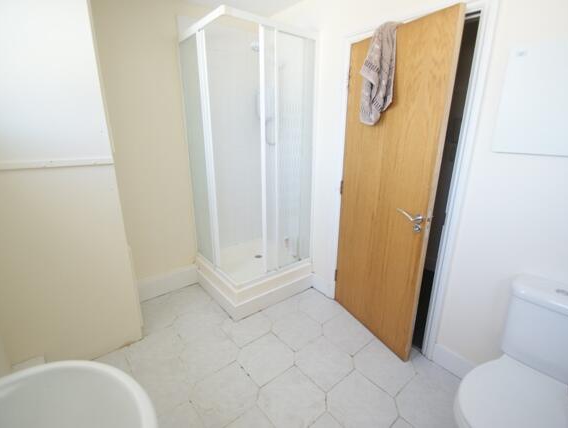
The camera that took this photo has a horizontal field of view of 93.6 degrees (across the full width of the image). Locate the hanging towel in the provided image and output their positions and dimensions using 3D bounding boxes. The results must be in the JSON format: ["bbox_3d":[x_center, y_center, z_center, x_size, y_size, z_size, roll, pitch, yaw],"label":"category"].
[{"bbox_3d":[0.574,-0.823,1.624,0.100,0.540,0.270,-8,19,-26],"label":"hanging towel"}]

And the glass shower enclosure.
[{"bbox_3d":[-0.283,-0.477,2.309,0.788,1.852,0.744,-13,21,-37],"label":"glass shower enclosure"}]

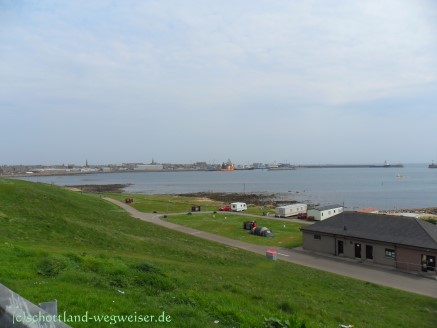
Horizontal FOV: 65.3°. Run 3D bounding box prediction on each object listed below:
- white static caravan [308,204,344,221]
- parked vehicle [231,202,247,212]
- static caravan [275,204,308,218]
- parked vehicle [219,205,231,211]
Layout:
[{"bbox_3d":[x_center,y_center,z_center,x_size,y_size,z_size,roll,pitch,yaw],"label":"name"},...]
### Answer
[{"bbox_3d":[26.800,12.250,84.800,10.400,2.700,3.500,0,0,-43],"label":"white static caravan"},{"bbox_3d":[6.050,12.420,99.200,2.200,2.600,4.900,0,0,44],"label":"parked vehicle"},{"bbox_3d":[19.500,12.350,90.600,10.200,2.800,3.000,0,0,-44],"label":"static caravan"},{"bbox_3d":[2.100,13.100,100.500,4.200,1.500,1.750,0,0,-38],"label":"parked vehicle"}]

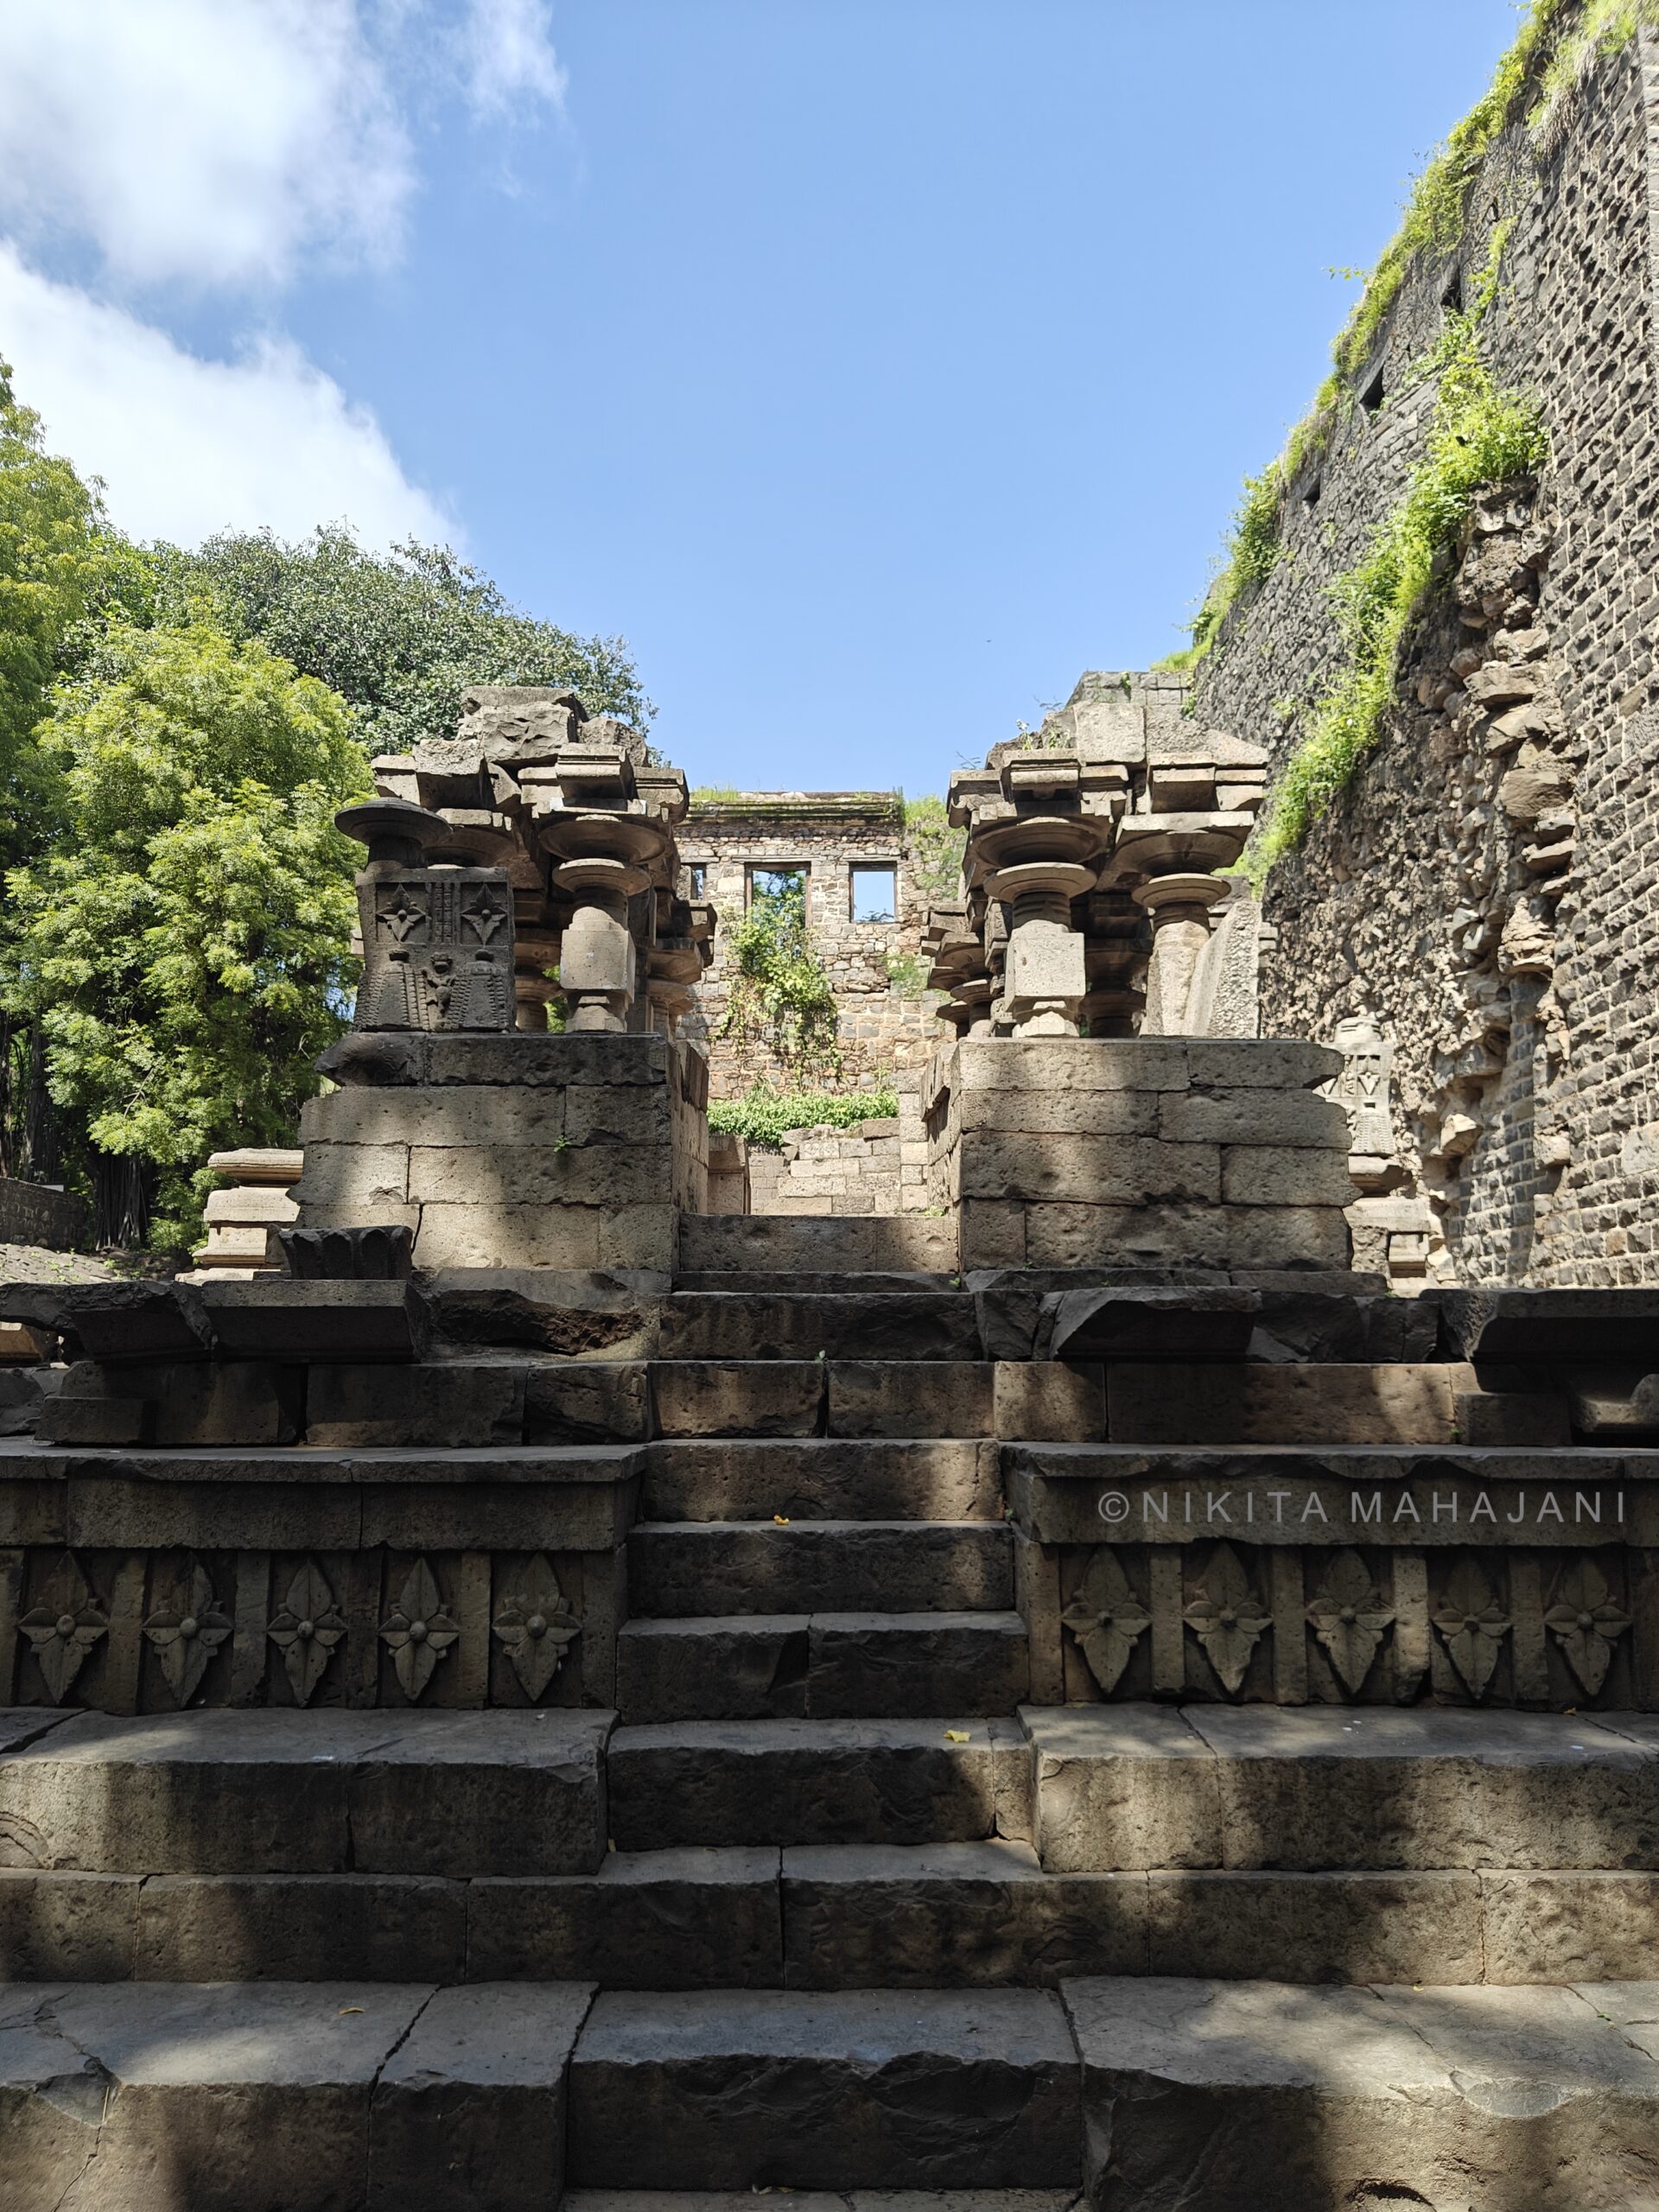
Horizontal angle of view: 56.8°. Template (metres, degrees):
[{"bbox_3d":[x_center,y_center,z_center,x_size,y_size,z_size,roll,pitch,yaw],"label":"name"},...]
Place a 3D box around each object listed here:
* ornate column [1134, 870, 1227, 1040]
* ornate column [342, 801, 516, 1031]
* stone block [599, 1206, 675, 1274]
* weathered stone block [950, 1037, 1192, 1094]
[{"bbox_3d":[1.330,-0.521,5.782,0.361,0.706,0.361,0,-7,0],"label":"ornate column"},{"bbox_3d":[-1.449,-0.656,5.566,0.599,0.920,0.420,0,-7,0],"label":"ornate column"},{"bbox_3d":[-0.649,0.461,5.299,0.246,0.225,0.340,0,-5,0],"label":"stone block"},{"bbox_3d":[0.843,-0.114,5.455,0.789,0.177,0.378,0,-7,0],"label":"weathered stone block"}]

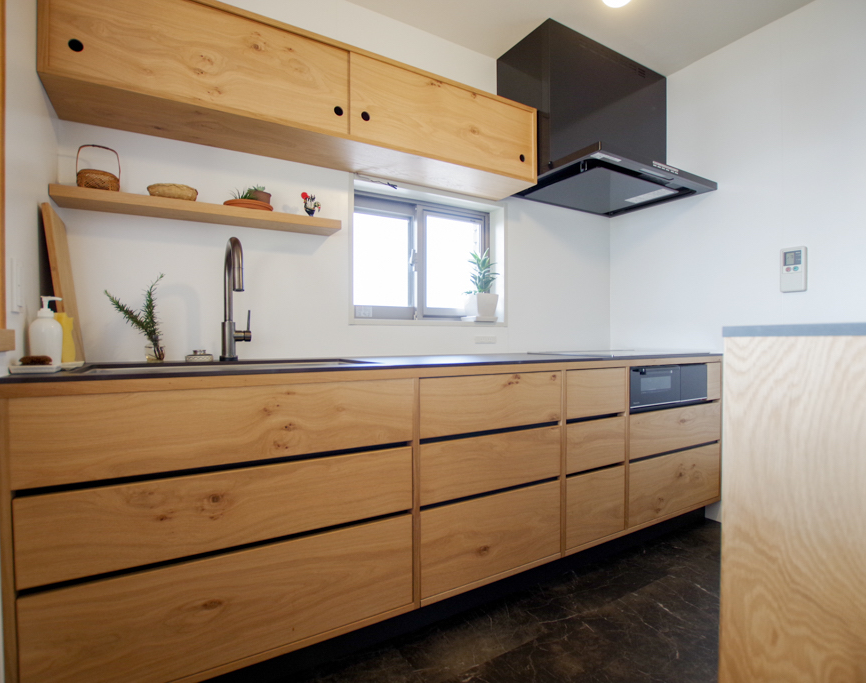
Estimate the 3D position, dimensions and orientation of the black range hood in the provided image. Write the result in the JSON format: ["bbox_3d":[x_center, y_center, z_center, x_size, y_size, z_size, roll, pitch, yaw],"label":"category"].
[{"bbox_3d":[0.921,-1.153,2.262,0.938,0.712,0.650,-1,2,-31],"label":"black range hood"}]

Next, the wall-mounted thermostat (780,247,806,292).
[{"bbox_3d":[1.663,-0.328,1.957,0.035,0.201,0.076,-1,2,-31],"label":"wall-mounted thermostat"}]

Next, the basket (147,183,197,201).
[{"bbox_3d":[-0.895,-0.507,1.472,0.149,0.076,0.102,-1,2,-31],"label":"basket"}]

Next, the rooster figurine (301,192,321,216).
[{"bbox_3d":[-0.488,-0.538,1.715,0.081,0.120,0.041,-1,2,-31],"label":"rooster figurine"}]

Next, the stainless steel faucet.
[{"bbox_3d":[-0.655,-0.138,1.446,0.107,0.421,0.326,-1,2,-31],"label":"stainless steel faucet"}]

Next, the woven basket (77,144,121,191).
[{"bbox_3d":[-1.068,-0.547,1.367,0.110,0.165,0.102,-1,2,-31],"label":"woven basket"}]

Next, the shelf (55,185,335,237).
[{"bbox_3d":[-0.783,-0.456,1.543,0.882,0.032,0.158,-1,2,-31],"label":"shelf"}]

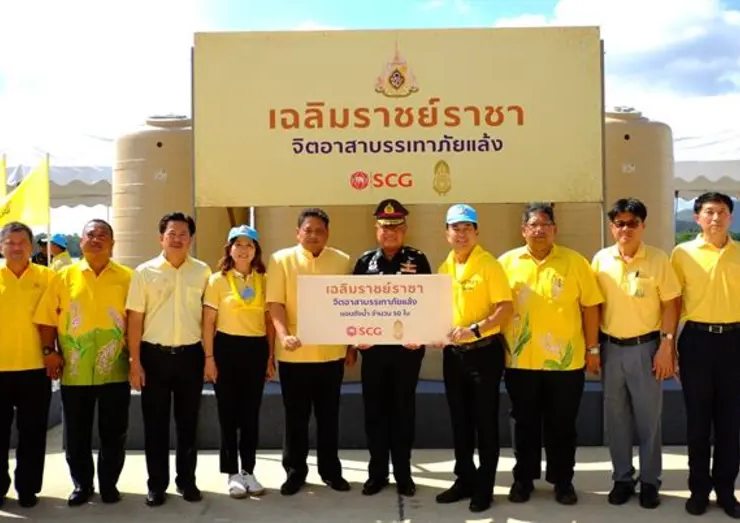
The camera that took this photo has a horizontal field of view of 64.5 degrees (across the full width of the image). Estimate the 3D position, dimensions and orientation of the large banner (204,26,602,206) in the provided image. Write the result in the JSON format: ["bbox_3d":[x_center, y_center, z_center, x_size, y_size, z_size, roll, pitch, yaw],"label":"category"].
[{"bbox_3d":[0.207,-1.048,4.250,2.950,1.280,0.080,0,1,1],"label":"large banner"}]

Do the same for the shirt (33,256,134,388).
[{"bbox_3d":[-1.668,0.348,3.460,0.550,0.730,0.310,-1,1,-19],"label":"shirt"}]

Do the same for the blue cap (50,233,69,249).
[{"bbox_3d":[-3.269,-0.213,6.100,0.270,0.150,0.180,15,3,9],"label":"blue cap"}]

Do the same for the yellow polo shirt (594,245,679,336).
[{"bbox_3d":[1.533,0.167,3.370,0.500,0.560,0.280,0,1,27],"label":"yellow polo shirt"}]

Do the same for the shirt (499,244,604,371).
[{"bbox_3d":[1.062,0.269,3.430,0.580,0.740,0.360,0,1,23],"label":"shirt"}]

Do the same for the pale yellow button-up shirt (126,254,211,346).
[{"bbox_3d":[-1.180,0.229,3.440,0.480,0.540,0.270,-1,1,-16],"label":"pale yellow button-up shirt"}]

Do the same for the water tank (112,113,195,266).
[{"bbox_3d":[-1.683,-0.150,5.250,1.150,2.230,1.150,-1,1,-18],"label":"water tank"}]

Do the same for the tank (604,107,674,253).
[{"bbox_3d":[2.078,-0.230,5.329,1.250,2.330,1.250,-1,0,0],"label":"tank"}]

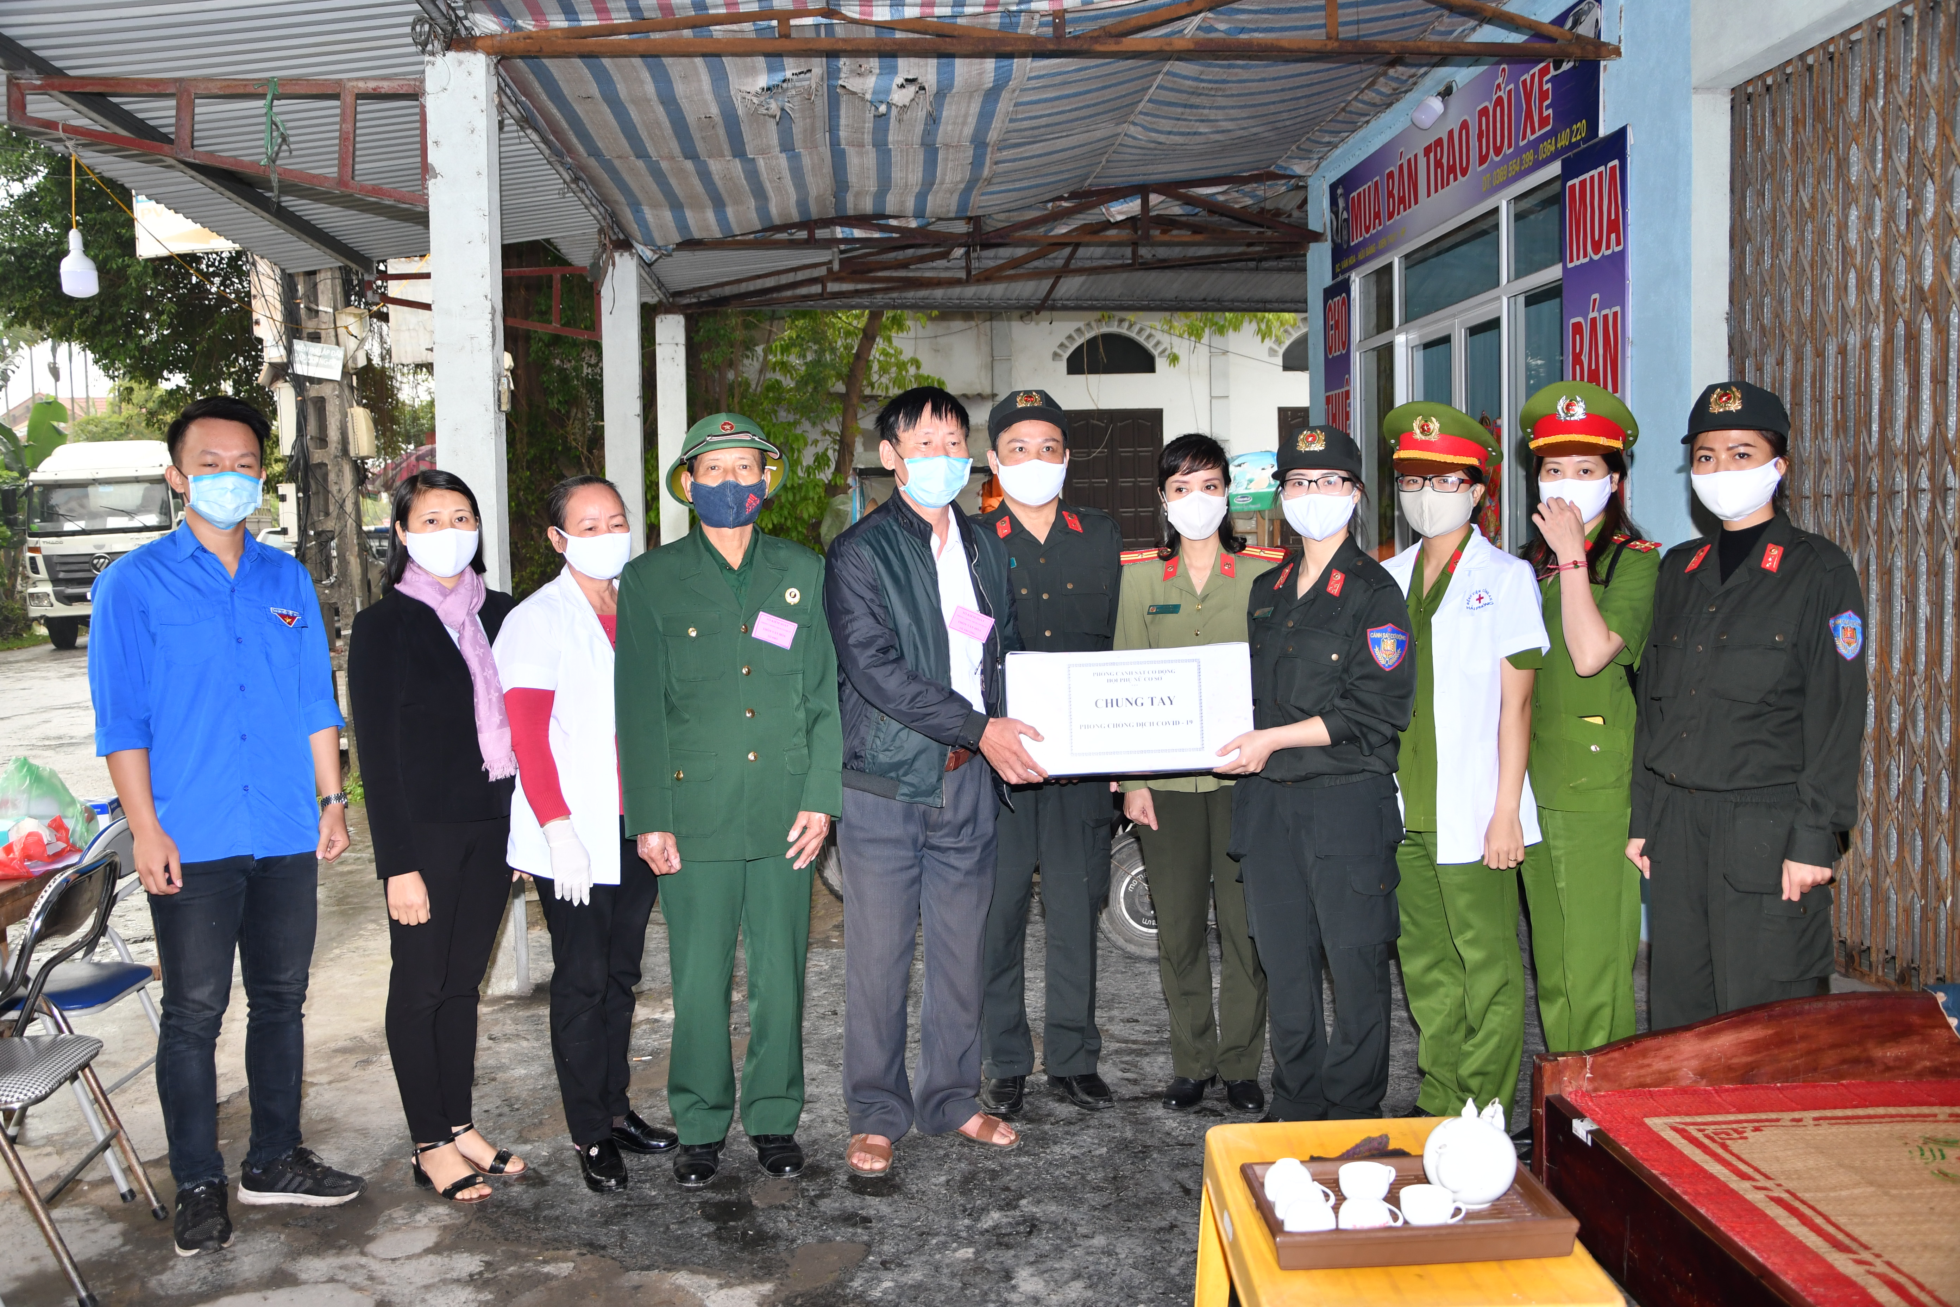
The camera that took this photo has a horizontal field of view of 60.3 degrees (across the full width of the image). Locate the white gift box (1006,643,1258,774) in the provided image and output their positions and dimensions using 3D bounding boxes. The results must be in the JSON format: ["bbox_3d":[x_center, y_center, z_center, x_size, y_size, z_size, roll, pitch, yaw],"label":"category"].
[{"bbox_3d":[0.322,0.121,3.785,0.525,0.265,0.330,-2,0,0],"label":"white gift box"}]

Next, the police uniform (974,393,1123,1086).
[{"bbox_3d":[0.160,0.230,4.258,0.480,1.784,0.290,-1,4,-2],"label":"police uniform"}]

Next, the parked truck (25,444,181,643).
[{"bbox_3d":[-15.762,-2.053,32.201,2.500,3.450,7.200,-2,4,-13],"label":"parked truck"}]

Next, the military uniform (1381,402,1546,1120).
[{"bbox_3d":[1.120,0.254,3.900,0.420,1.640,0.280,2,4,40],"label":"military uniform"}]

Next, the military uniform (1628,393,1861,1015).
[{"bbox_3d":[1.559,0.275,3.420,0.290,1.650,0.430,-4,4,-40],"label":"military uniform"}]

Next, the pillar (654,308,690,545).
[{"bbox_3d":[-2.076,-0.780,11.400,0.190,2.980,0.190,-1,3,-4],"label":"pillar"}]

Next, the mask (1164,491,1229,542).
[{"bbox_3d":[0.521,-0.328,4.060,0.150,0.120,0.100,-1,3,5],"label":"mask"}]

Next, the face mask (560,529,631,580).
[{"bbox_3d":[-0.859,-0.221,3.770,0.150,0.118,0.095,-3,4,-35],"label":"face mask"}]

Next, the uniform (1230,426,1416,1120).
[{"bbox_3d":[0.828,0.296,4.029,0.460,1.671,0.340,2,5,40],"label":"uniform"}]

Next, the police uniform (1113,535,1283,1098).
[{"bbox_3d":[0.560,0.415,4.241,0.460,1.413,0.270,0,4,8],"label":"police uniform"}]

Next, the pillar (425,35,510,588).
[{"bbox_3d":[-1.583,-0.382,5.316,0.190,2.924,0.190,-1,4,-4],"label":"pillar"}]

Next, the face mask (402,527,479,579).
[{"bbox_3d":[-1.171,-0.218,3.670,0.158,0.115,0.100,-3,4,-26],"label":"face mask"}]

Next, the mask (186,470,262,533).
[{"bbox_3d":[-1.563,-0.315,3.490,0.150,0.120,0.090,-3,4,-32],"label":"mask"}]

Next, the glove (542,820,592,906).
[{"bbox_3d":[-0.905,0.460,3.700,0.085,0.195,0.060,-14,3,-19],"label":"glove"}]

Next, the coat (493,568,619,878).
[{"bbox_3d":[-0.897,0.159,3.854,0.480,0.724,0.280,-3,4,-33],"label":"coat"}]

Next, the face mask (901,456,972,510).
[{"bbox_3d":[-0.099,-0.388,3.830,0.150,0.120,0.090,-2,4,-20],"label":"face mask"}]

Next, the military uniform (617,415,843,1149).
[{"bbox_3d":[-0.561,0.305,3.803,0.530,1.675,0.320,-2,4,-12],"label":"military uniform"}]

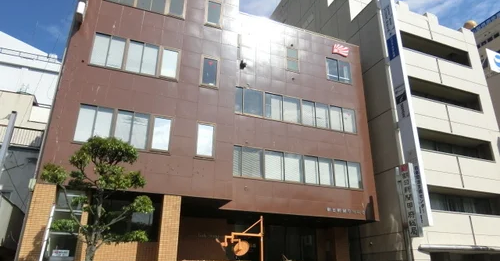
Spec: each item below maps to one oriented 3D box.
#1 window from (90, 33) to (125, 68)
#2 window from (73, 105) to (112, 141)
[{"bbox_3d":[-6.174,-3.445,15.815,1.283,1.573,0.200,9,-23,-18],"label":"window"},{"bbox_3d":[-5.940,-0.222,13.797,1.230,1.510,0.150,9,-23,-20],"label":"window"}]

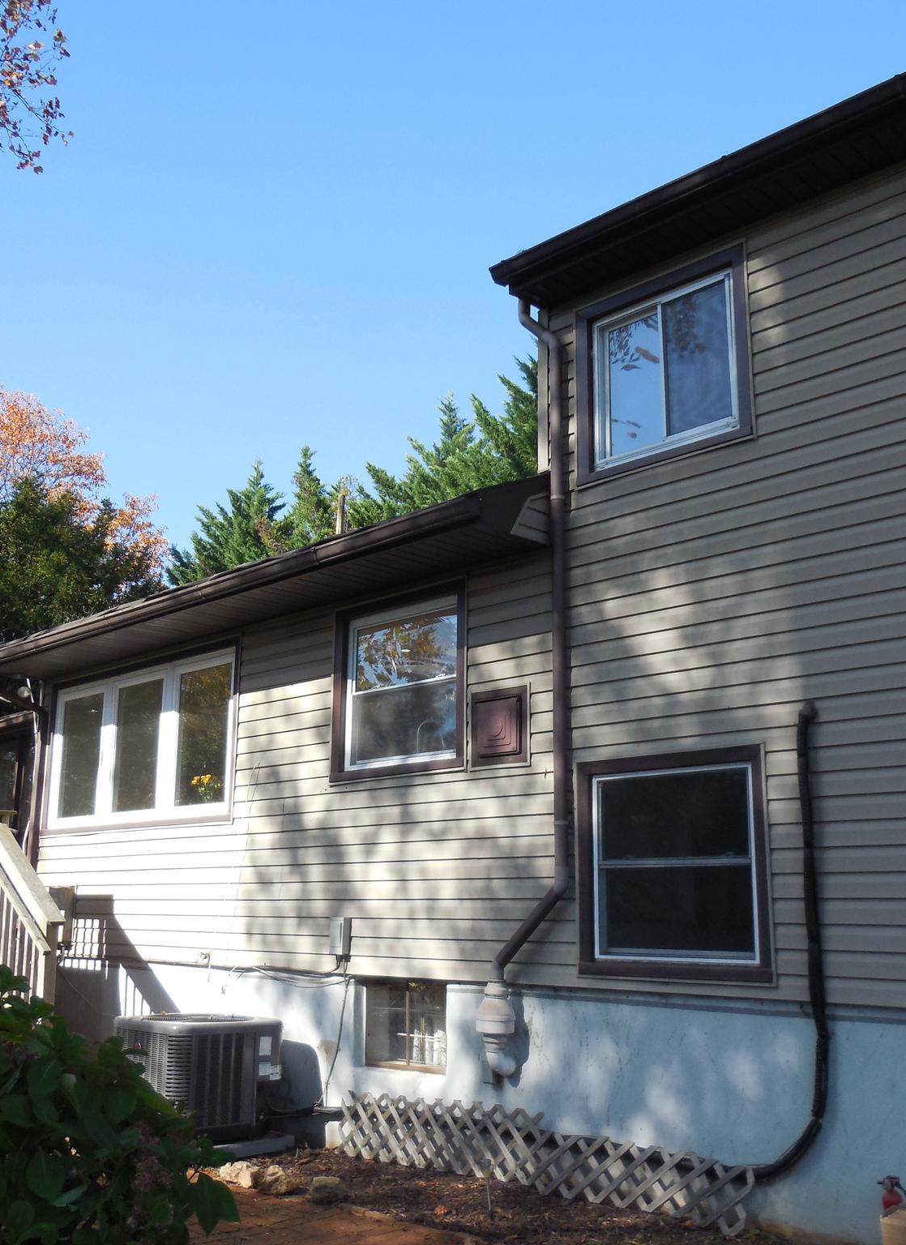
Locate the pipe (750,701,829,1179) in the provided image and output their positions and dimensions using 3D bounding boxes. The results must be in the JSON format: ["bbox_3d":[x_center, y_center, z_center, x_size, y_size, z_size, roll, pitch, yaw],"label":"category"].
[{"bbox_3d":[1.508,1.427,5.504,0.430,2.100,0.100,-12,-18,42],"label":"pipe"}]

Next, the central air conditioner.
[{"bbox_3d":[-1.568,2.772,7.358,0.750,0.680,0.740,-12,-18,42],"label":"central air conditioner"}]

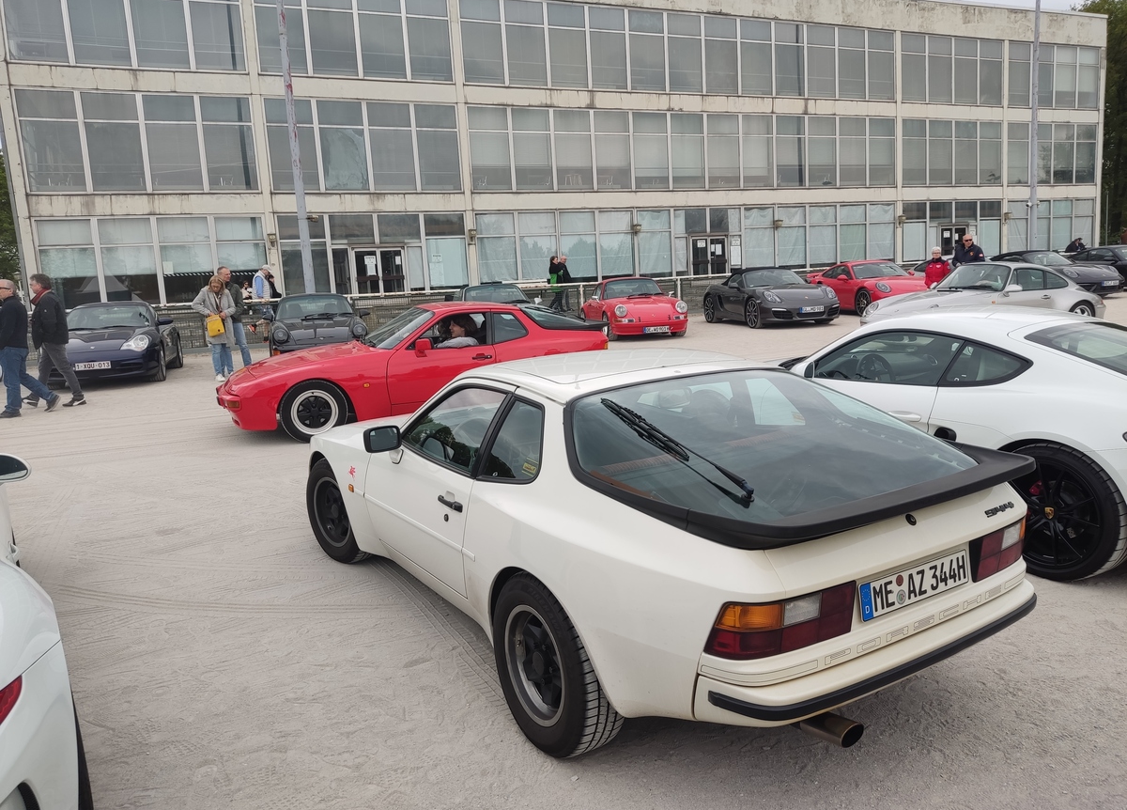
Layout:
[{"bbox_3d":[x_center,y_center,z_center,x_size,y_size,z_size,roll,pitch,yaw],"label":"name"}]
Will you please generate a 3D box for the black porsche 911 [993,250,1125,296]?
[{"bbox_3d":[13.200,-3.640,22.700,1.830,1.290,4.490,-6,10,-16],"label":"black porsche 911"}]

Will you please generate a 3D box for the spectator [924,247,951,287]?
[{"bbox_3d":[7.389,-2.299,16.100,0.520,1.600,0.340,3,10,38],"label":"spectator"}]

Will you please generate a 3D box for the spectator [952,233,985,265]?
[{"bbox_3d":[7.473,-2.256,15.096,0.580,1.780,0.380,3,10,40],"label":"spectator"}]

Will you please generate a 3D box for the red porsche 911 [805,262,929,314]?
[{"bbox_3d":[7.784,-3.004,20.650,1.890,1.300,4.480,-4,10,-9],"label":"red porsche 911"}]

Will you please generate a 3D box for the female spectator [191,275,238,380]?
[{"bbox_3d":[-5.527,-1.222,13.000,0.620,1.670,0.450,-6,10,-20],"label":"female spectator"}]

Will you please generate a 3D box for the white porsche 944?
[{"bbox_3d":[-0.030,0.352,4.176,1.750,1.275,4.200,-9,11,-31],"label":"white porsche 944"}]

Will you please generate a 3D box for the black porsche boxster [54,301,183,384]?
[{"bbox_3d":[-7.874,-1.141,14.349,1.800,1.300,4.360,-6,10,-18],"label":"black porsche boxster"}]

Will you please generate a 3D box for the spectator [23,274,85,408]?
[{"bbox_3d":[-7.036,-0.885,11.200,0.650,1.770,0.520,-7,10,-22],"label":"spectator"}]

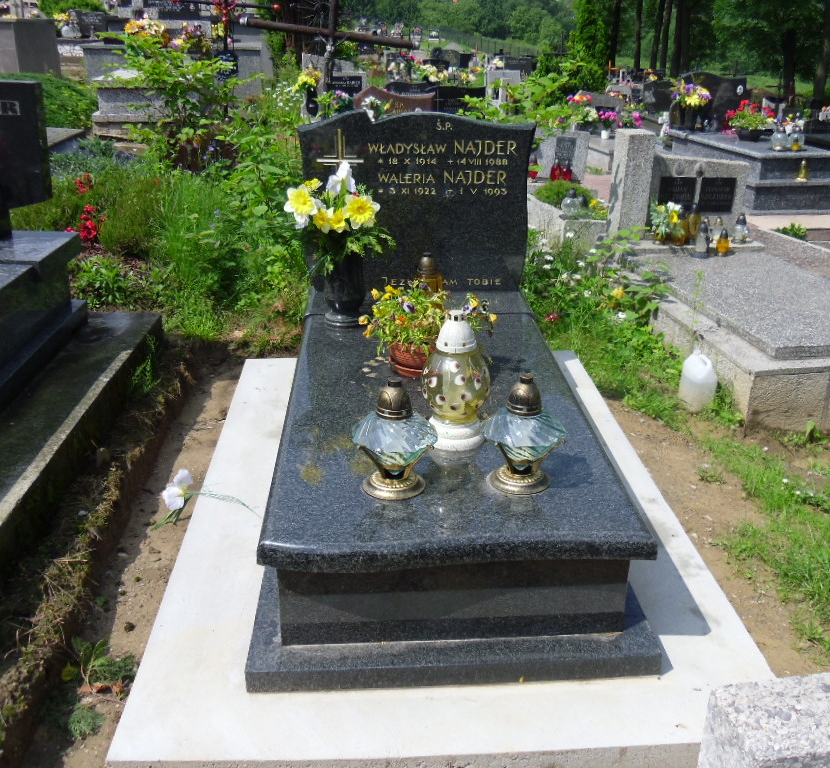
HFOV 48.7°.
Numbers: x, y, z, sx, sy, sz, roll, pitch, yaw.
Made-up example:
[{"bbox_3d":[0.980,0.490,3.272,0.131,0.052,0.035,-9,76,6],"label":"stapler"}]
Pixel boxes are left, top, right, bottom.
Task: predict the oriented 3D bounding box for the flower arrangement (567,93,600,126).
[{"bbox_3d":[2.242,-3.652,12.200,0.420,0.430,0.380,-3,21,-7],"label":"flower arrangement"}]

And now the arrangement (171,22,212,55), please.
[{"bbox_3d":[-2.277,-3.494,9.300,0.413,0.331,0.331,-5,22,-12],"label":"arrangement"}]

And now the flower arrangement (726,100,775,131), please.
[{"bbox_3d":[3.348,-2.679,9.150,0.484,0.270,0.411,7,23,18],"label":"flower arrangement"}]

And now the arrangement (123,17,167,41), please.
[{"bbox_3d":[-2.733,-3.595,9.300,0.433,0.254,0.346,-6,22,-14],"label":"arrangement"}]

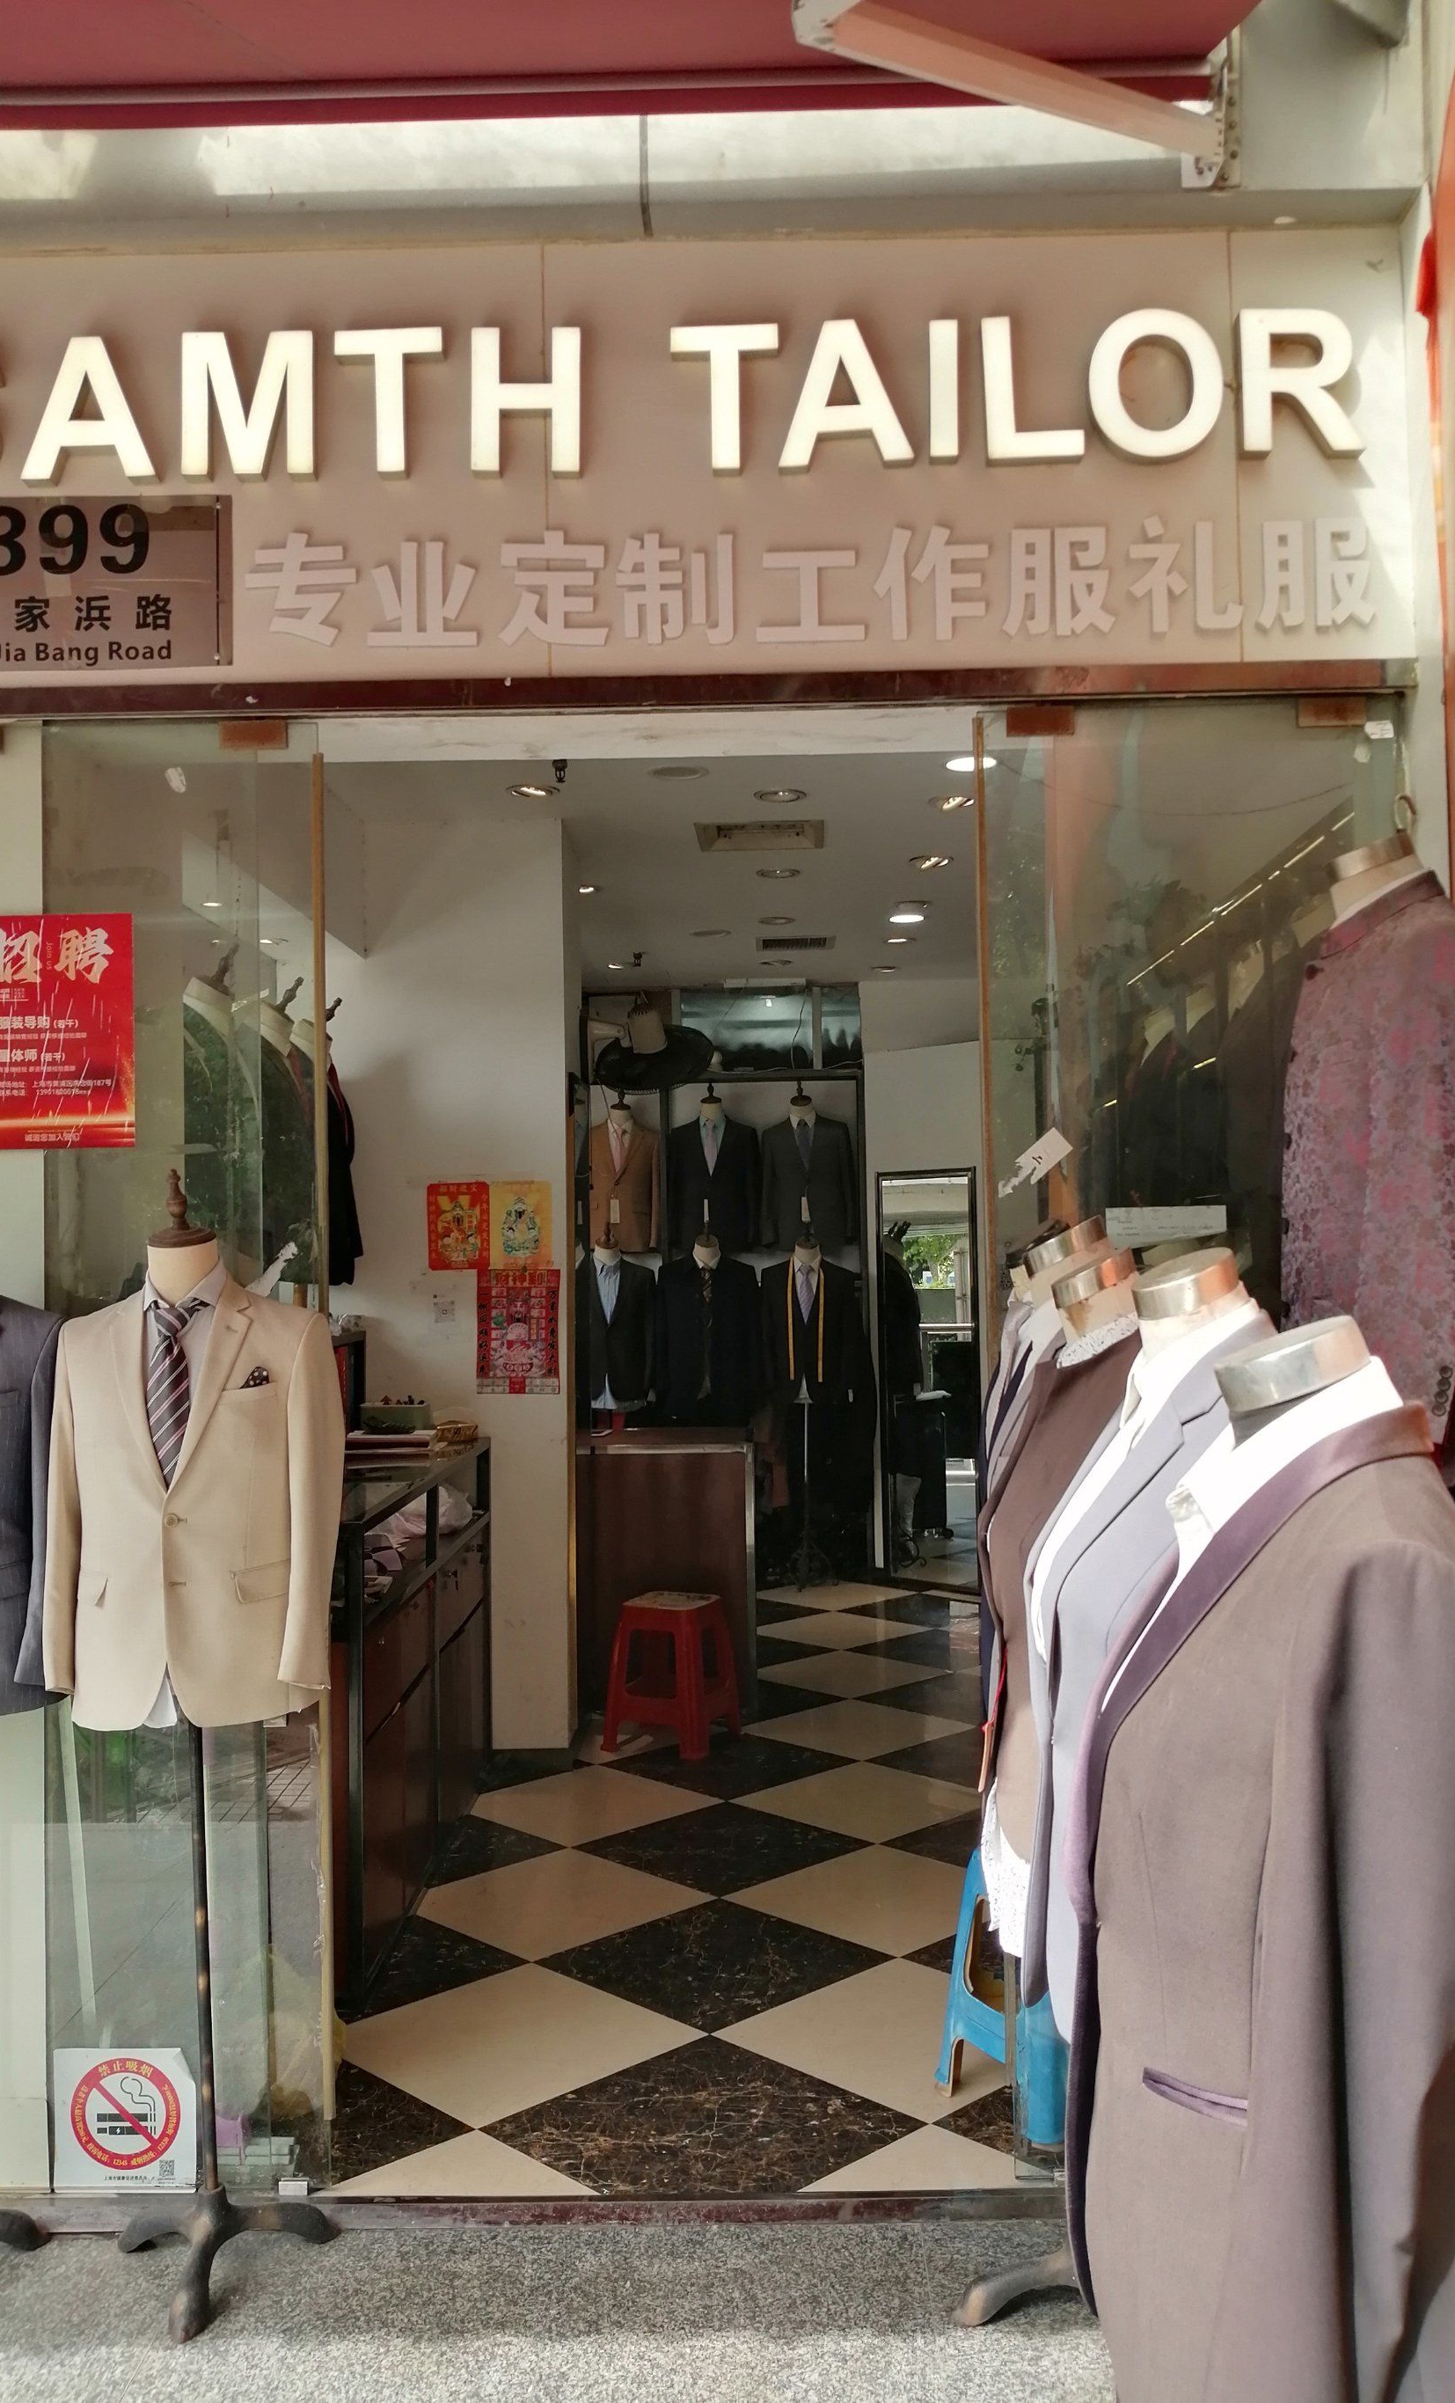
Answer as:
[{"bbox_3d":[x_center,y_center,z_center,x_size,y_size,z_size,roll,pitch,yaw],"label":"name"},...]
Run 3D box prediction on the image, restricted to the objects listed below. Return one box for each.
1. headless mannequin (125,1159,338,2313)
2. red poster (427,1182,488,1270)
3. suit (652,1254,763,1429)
[{"bbox_3d":[-0.905,0.868,3.029,0.430,1.850,0.350,-1,-2,-3],"label":"headless mannequin"},{"bbox_3d":[-0.851,0.074,5.701,0.203,0.285,0.005,-1,-2,1],"label":"red poster"},{"bbox_3d":[-0.091,0.659,8.740,0.510,0.820,0.270,-1,-2,1],"label":"suit"}]

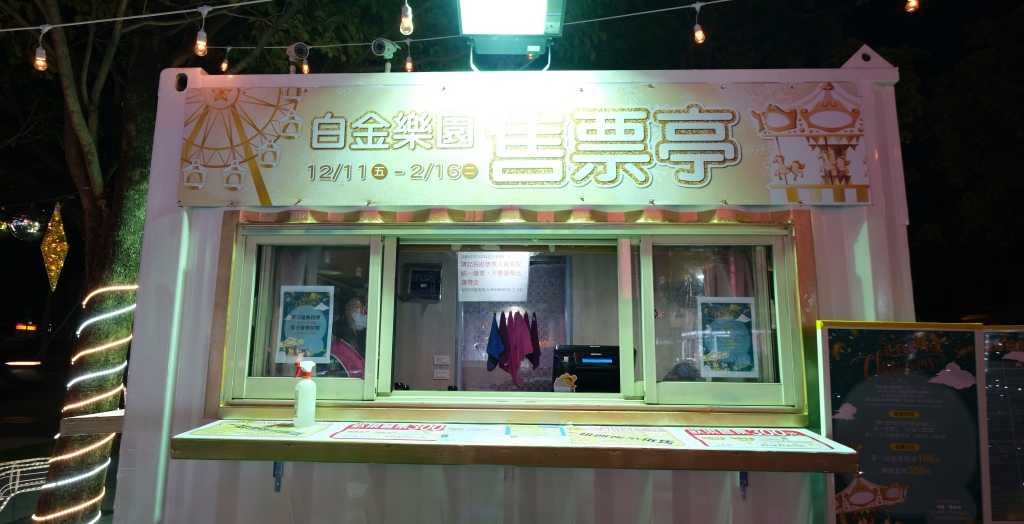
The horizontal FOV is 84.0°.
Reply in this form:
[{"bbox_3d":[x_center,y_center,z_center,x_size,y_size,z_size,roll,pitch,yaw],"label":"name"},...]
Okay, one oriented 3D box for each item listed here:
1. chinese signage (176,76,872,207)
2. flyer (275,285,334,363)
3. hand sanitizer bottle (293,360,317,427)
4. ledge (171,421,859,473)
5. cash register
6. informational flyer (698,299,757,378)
[{"bbox_3d":[0.014,-0.463,2.247,2.690,0.503,0.010,0,-8,2],"label":"chinese signage"},{"bbox_3d":[-0.799,0.241,2.200,0.210,0.297,0.005,0,-8,2],"label":"flyer"},{"bbox_3d":[-0.746,0.472,2.058,0.083,0.222,0.075,2,-8,-11],"label":"hand sanitizer bottle"},{"bbox_3d":[0.002,0.617,1.925,2.148,0.064,0.290,1,-4,1],"label":"ledge"},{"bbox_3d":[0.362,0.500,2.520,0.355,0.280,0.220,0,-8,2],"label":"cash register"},{"bbox_3d":[0.812,0.282,2.133,0.210,0.297,0.005,0,-8,2],"label":"informational flyer"}]

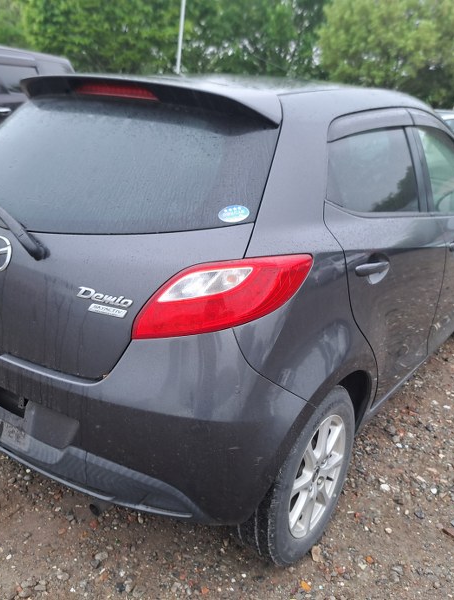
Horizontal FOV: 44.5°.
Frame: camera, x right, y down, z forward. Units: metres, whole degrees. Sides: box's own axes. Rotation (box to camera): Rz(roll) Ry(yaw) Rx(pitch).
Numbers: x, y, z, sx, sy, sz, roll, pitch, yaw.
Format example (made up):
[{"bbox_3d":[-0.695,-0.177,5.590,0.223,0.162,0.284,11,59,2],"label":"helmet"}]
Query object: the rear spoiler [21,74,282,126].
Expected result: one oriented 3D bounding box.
[{"bbox_3d":[-0.319,-0.657,1.797,1.130,0.125,0.250,16,23,32],"label":"rear spoiler"}]

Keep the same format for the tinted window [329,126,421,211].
[{"bbox_3d":[0.506,-0.408,1.857,0.050,0.330,0.760,-4,12,37],"label":"tinted window"}]

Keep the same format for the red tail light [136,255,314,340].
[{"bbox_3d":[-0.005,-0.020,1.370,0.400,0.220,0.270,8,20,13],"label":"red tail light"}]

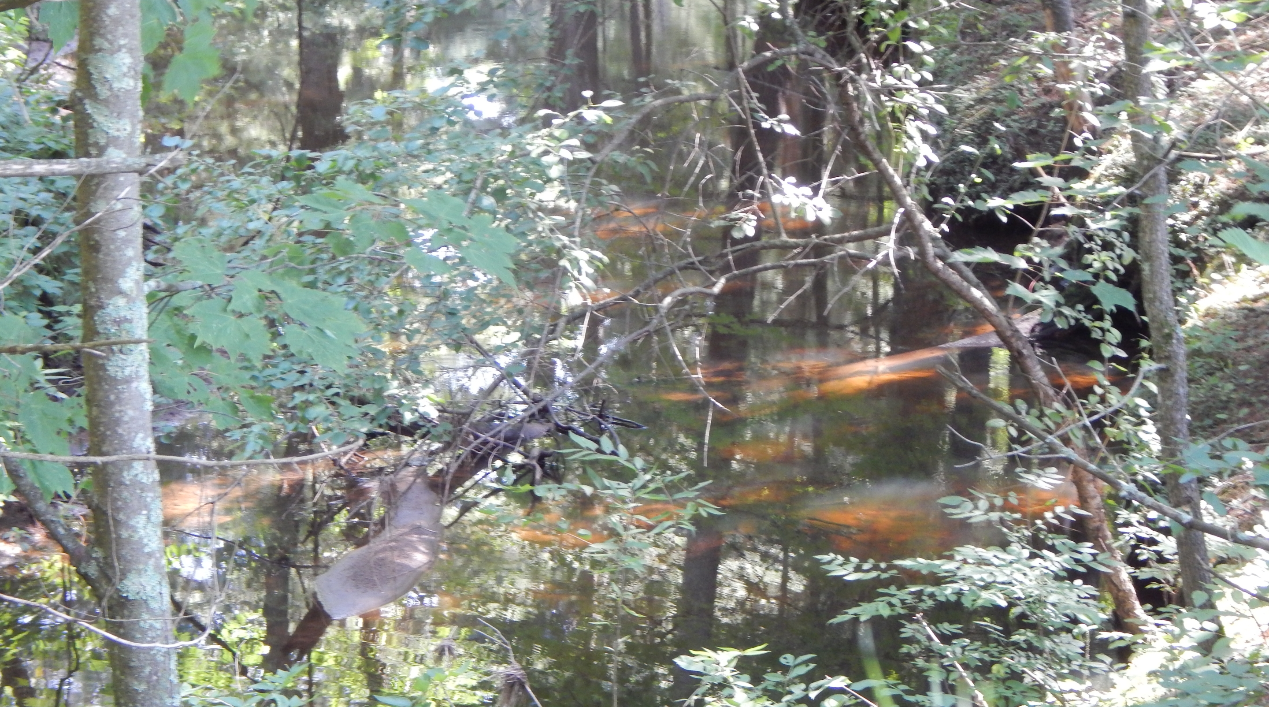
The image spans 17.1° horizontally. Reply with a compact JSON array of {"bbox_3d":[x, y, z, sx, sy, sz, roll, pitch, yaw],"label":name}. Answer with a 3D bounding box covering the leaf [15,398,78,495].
[{"bbox_3d":[-0.795,0.127,5.700,0.082,0.133,0.035,0,13,0],"label":"leaf"}]

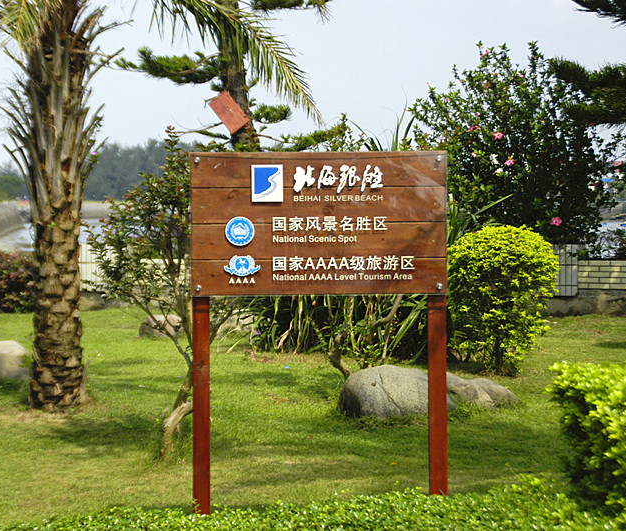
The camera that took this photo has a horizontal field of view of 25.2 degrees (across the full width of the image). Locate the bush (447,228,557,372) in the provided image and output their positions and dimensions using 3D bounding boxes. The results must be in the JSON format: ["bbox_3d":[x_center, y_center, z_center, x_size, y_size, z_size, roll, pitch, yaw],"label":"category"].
[{"bbox_3d":[1.586,0.276,11.700,0.920,1.220,0.920,0,3,0],"label":"bush"}]

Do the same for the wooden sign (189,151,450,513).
[{"bbox_3d":[0.030,0.321,6.420,1.190,1.690,0.100,0,3,0],"label":"wooden sign"}]

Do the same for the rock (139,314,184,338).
[{"bbox_3d":[-1.539,0.630,14.200,0.480,0.230,0.400,0,3,0],"label":"rock"}]

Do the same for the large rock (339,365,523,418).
[{"bbox_3d":[0.793,0.852,9.600,1.220,0.330,0.660,-1,3,-9],"label":"large rock"}]

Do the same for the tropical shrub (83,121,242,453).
[{"bbox_3d":[-0.833,0.148,7.950,0.940,1.860,0.900,0,3,0],"label":"tropical shrub"}]

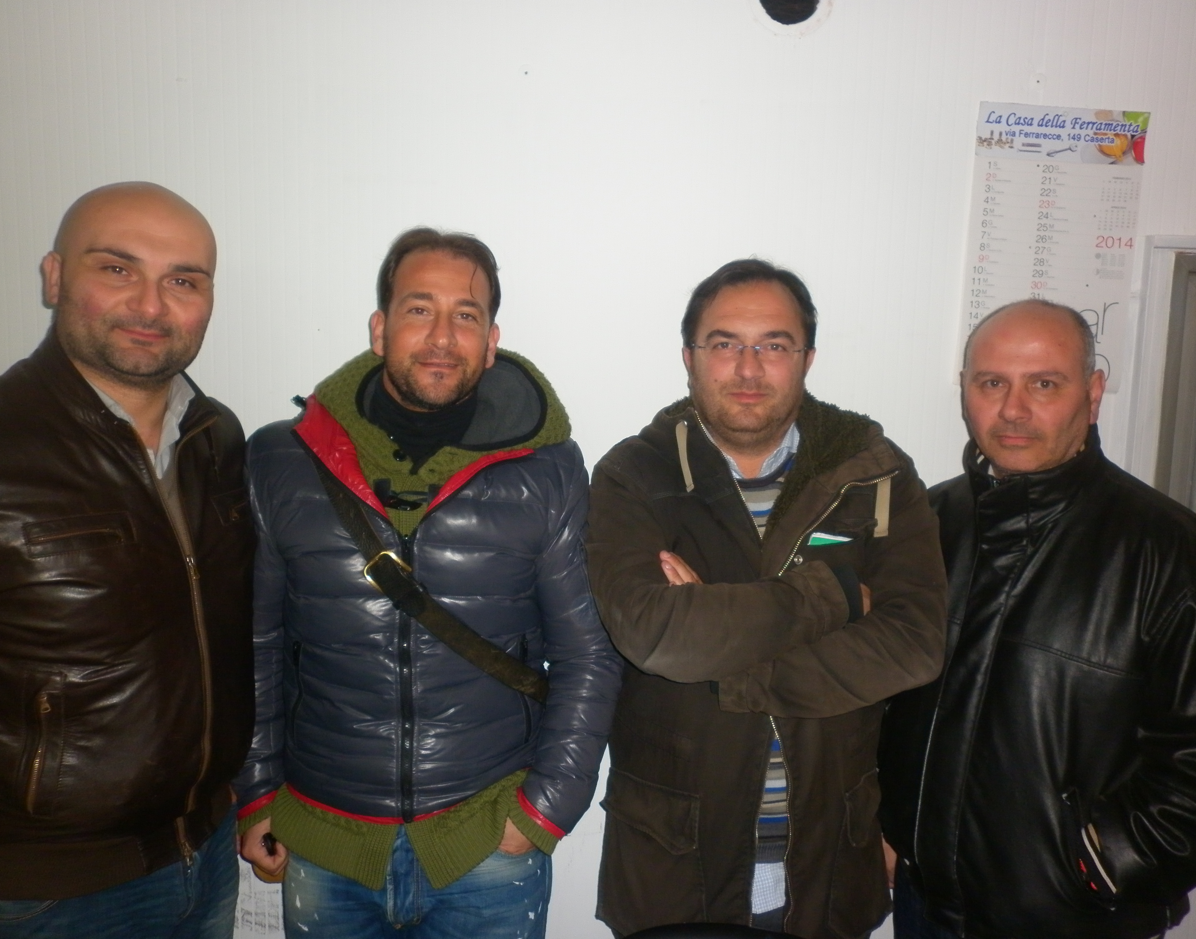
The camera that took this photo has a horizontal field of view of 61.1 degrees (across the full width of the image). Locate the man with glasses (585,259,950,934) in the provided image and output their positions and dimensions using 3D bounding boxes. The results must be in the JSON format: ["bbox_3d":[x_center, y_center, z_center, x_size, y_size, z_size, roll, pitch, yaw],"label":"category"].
[{"bbox_3d":[0.212,0.600,1.475,0.520,1.750,0.410,2,8,2],"label":"man with glasses"}]

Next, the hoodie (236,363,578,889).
[{"bbox_3d":[-0.250,0.195,1.435,0.500,0.730,0.300,1,8,-5],"label":"hoodie"}]

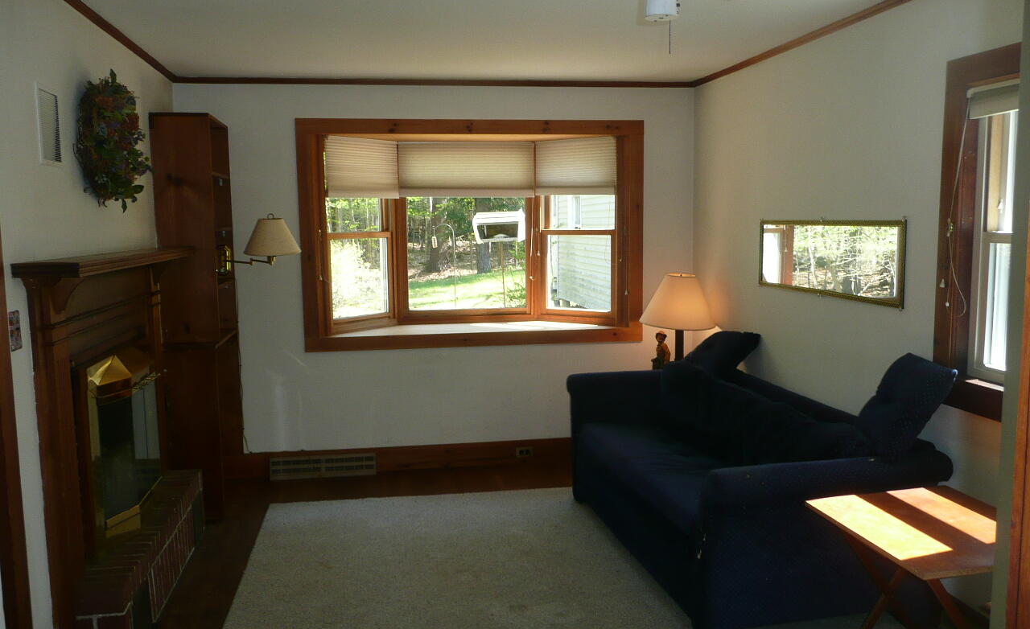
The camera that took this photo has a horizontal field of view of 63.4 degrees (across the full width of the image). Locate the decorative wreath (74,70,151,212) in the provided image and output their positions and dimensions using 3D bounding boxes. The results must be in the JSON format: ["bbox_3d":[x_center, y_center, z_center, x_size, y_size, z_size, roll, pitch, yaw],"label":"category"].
[{"bbox_3d":[-1.623,-0.699,3.424,0.149,0.555,0.565,-2,6,-10],"label":"decorative wreath"}]

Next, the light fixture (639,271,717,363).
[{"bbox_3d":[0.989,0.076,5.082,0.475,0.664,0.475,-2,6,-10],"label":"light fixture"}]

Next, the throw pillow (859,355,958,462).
[{"bbox_3d":[1.427,0.337,3.114,0.149,0.406,0.366,39,-1,-11],"label":"throw pillow"}]

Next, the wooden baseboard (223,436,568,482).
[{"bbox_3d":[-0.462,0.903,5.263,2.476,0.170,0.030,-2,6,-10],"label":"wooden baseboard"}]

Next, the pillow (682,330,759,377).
[{"bbox_3d":[1.135,0.237,4.640,0.149,0.406,0.396,39,-1,-11],"label":"pillow"}]

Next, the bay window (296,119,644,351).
[{"bbox_3d":[-0.261,-0.508,5.369,2.134,1.387,0.456,-2,6,-10],"label":"bay window"}]

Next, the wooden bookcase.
[{"bbox_3d":[-1.747,0.004,4.615,0.272,2.119,0.664,-2,6,-10],"label":"wooden bookcase"}]

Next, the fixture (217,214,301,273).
[{"bbox_3d":[-1.333,-0.359,4.309,0.466,0.317,0.475,-2,6,-10],"label":"fixture"}]

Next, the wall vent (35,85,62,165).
[{"bbox_3d":[-1.597,-0.652,2.877,0.020,0.258,0.213,-2,6,-10],"label":"wall vent"}]

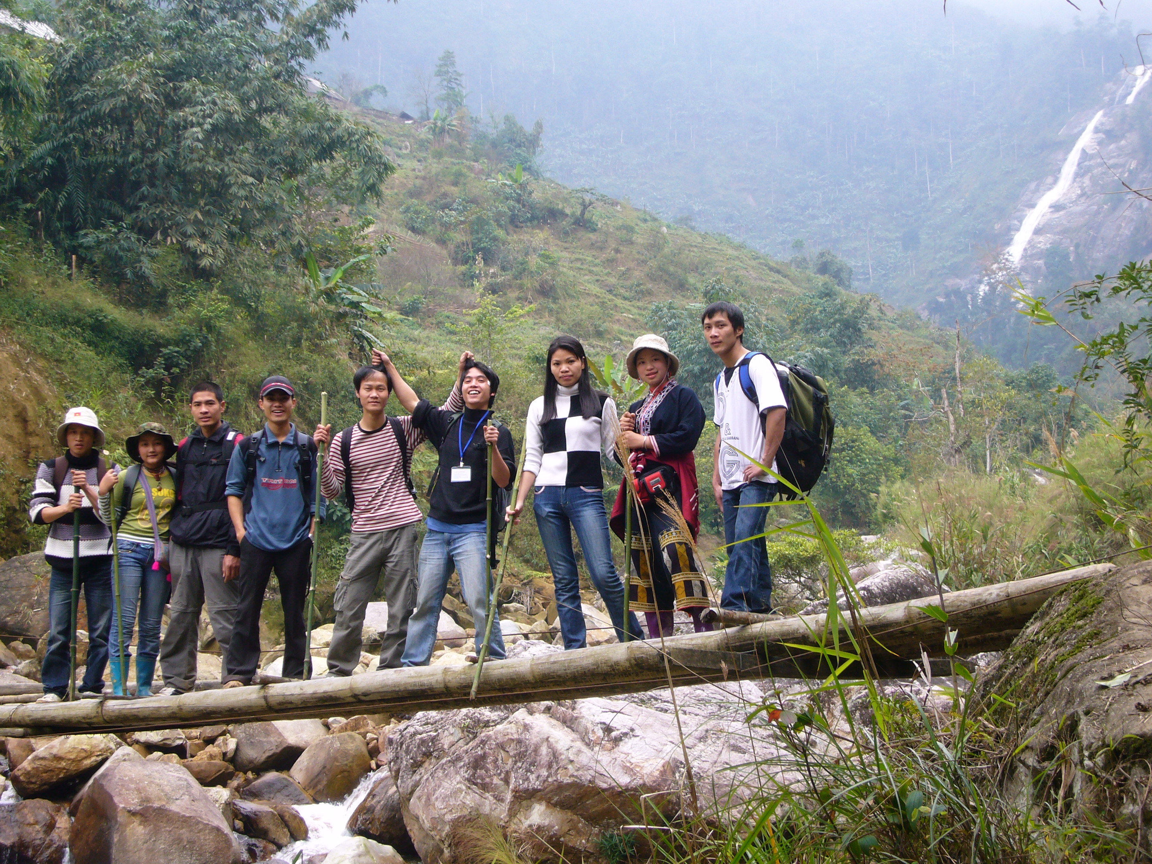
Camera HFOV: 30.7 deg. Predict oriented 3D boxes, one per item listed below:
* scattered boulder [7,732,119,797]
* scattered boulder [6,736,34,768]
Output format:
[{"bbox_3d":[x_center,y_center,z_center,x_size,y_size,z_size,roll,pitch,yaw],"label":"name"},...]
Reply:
[{"bbox_3d":[-3.094,2.025,12.700,0.670,0.400,0.500,0,1,0],"label":"scattered boulder"},{"bbox_3d":[-3.417,1.974,12.900,0.210,0.230,0.220,0,1,0],"label":"scattered boulder"}]

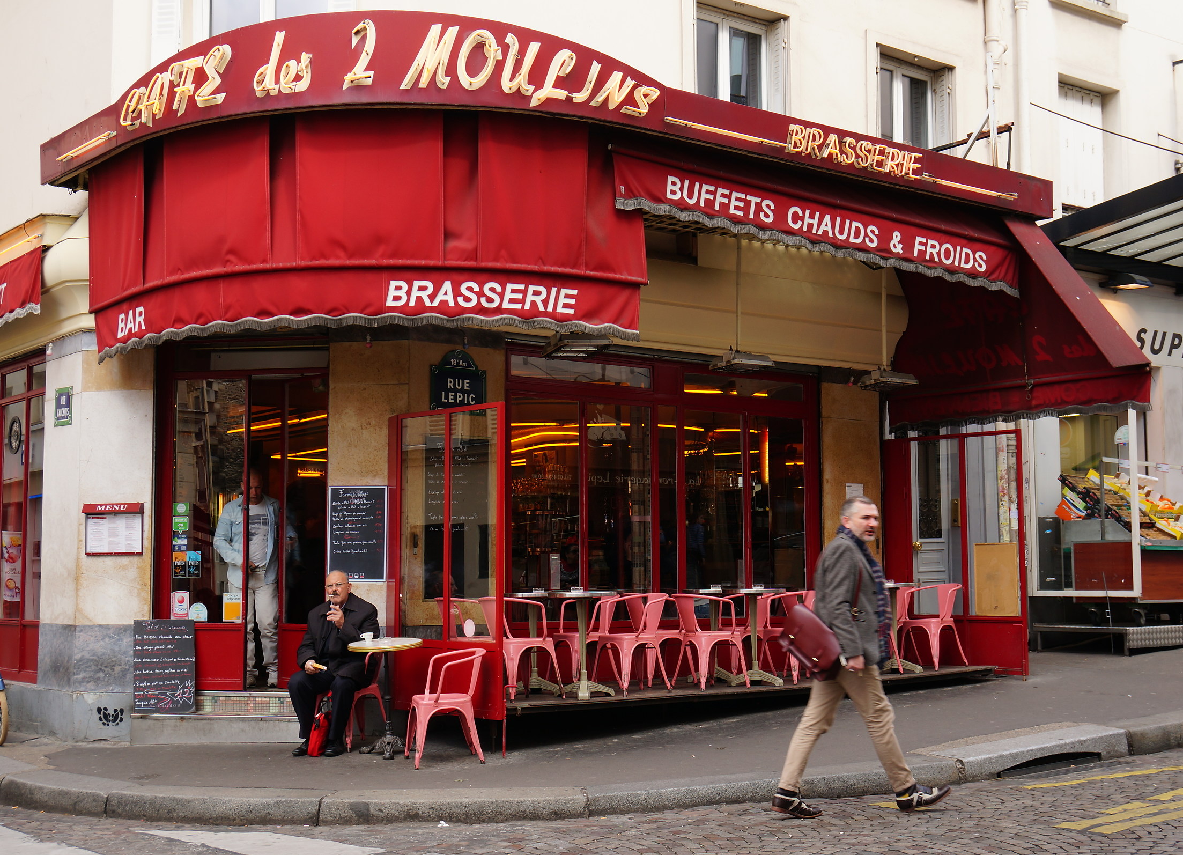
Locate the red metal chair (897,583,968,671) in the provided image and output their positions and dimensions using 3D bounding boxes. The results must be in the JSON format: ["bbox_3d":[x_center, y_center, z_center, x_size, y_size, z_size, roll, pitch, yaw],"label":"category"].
[{"bbox_3d":[3.071,1.788,14.417,0.510,0.725,0.530,3,-6,-37],"label":"red metal chair"}]

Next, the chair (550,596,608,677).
[{"bbox_3d":[-0.077,1.633,12.279,0.490,0.720,0.480,4,-7,-38],"label":"chair"}]

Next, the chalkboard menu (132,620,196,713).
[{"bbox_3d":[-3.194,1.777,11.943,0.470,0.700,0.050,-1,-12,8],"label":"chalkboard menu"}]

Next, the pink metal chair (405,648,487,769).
[{"bbox_3d":[-0.973,1.893,10.886,0.510,0.725,0.530,1,-5,-15],"label":"pink metal chair"}]

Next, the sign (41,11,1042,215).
[{"bbox_3d":[0.060,-2.377,12.451,8.730,0.700,2.740,1,-5,-9],"label":"sign"}]

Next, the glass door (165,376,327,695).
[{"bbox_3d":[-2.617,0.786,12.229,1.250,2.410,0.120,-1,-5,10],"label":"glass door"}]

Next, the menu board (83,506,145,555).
[{"bbox_3d":[-3.606,0.770,12.118,0.474,0.394,0.090,-1,-5,6],"label":"menu board"}]

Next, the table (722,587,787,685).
[{"bbox_3d":[1.299,1.654,12.666,0.500,0.740,0.500,0,-5,0],"label":"table"}]

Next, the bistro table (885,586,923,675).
[{"bbox_3d":[2.594,1.713,13.780,0.500,0.750,0.500,4,-7,-42],"label":"bistro table"}]

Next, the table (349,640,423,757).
[{"bbox_3d":[-1.380,1.848,10.913,0.510,0.740,0.510,-1,-5,6],"label":"table"}]

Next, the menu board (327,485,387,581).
[{"bbox_3d":[-1.731,0.793,11.935,0.443,0.712,0.030,-1,-5,6],"label":"menu board"}]

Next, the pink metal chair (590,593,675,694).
[{"bbox_3d":[0.268,1.596,11.881,0.490,0.720,0.480,4,-7,-38],"label":"pink metal chair"}]

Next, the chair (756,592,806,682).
[{"bbox_3d":[1.641,1.693,12.999,0.490,0.720,0.480,4,-7,-38],"label":"chair"}]

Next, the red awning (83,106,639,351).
[{"bbox_3d":[-1.740,-1.220,10.377,4.033,1.380,1.249,-2,-5,14],"label":"red awning"}]

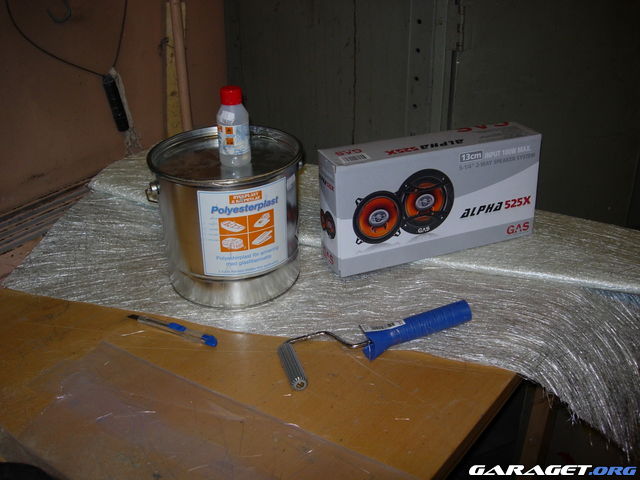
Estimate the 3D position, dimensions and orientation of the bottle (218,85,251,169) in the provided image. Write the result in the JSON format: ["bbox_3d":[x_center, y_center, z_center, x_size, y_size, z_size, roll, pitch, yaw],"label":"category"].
[{"bbox_3d":[-0.105,-0.141,0.870,0.039,0.094,0.039,-2,26,-3],"label":"bottle"}]

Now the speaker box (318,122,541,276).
[{"bbox_3d":[0.161,-0.062,1.011,0.315,0.163,0.066,-11,26,-17],"label":"speaker box"}]

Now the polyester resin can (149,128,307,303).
[{"bbox_3d":[-0.117,-0.032,0.934,0.200,0.183,0.197,0,26,0],"label":"polyester resin can"}]

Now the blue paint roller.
[{"bbox_3d":[0.067,0.108,0.810,0.239,0.044,0.080,-10,28,-19],"label":"blue paint roller"}]

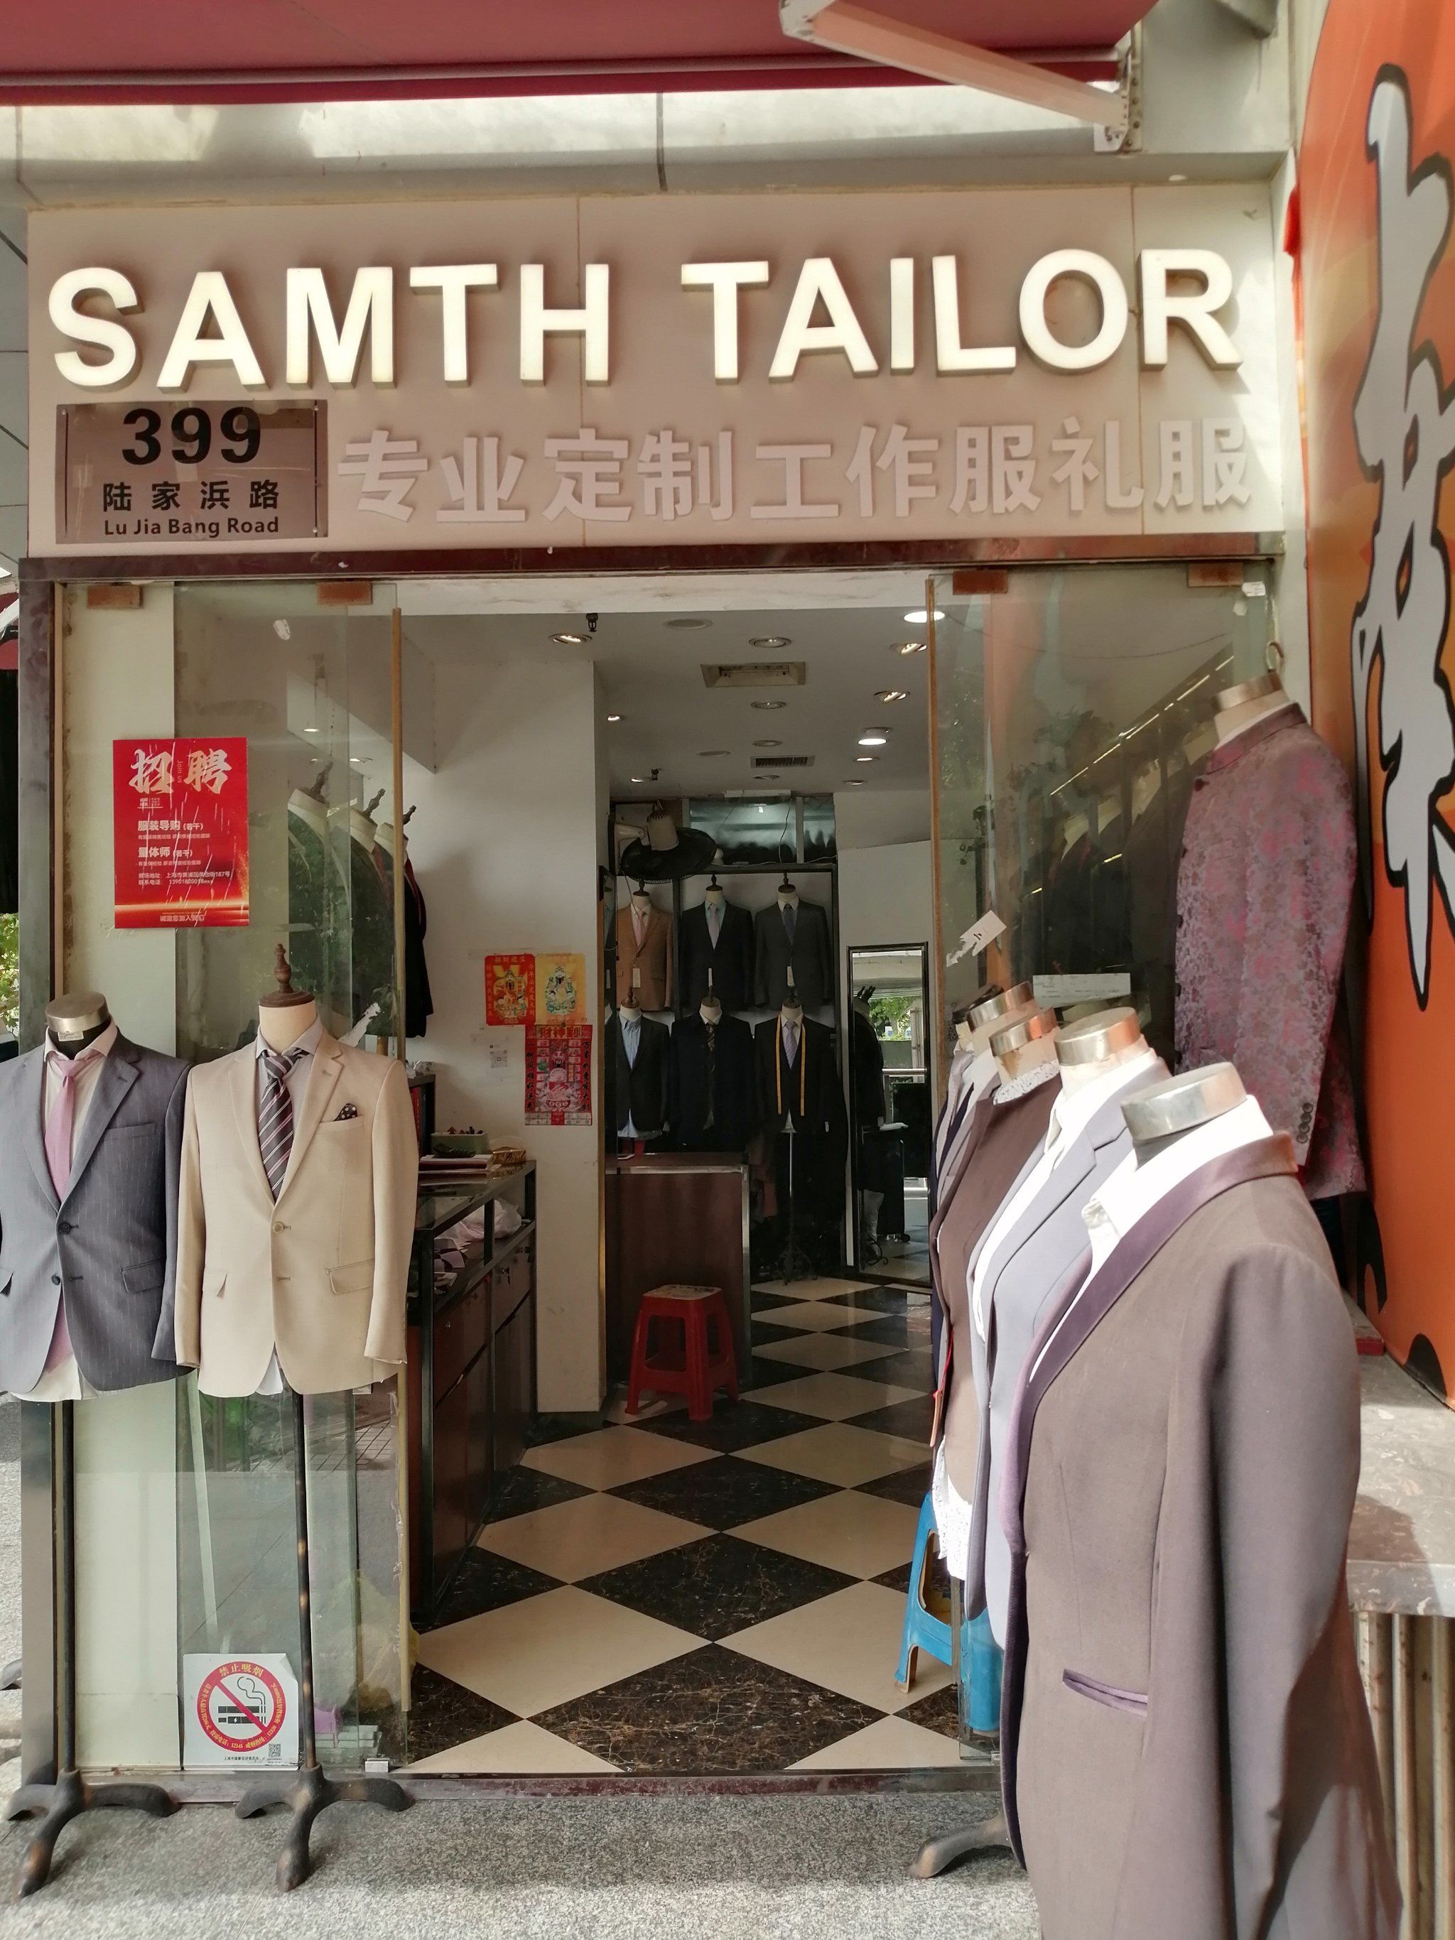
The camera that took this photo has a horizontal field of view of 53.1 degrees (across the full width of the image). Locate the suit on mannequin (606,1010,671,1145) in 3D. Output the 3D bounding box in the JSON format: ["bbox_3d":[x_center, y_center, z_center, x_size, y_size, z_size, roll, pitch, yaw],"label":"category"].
[{"bbox_3d":[-0.599,0.660,9.197,0.500,0.820,0.300,-1,-2,1],"label":"suit on mannequin"}]

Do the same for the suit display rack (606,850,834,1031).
[{"bbox_3d":[-0.029,-0.186,9.431,1.530,1.090,0.450,-1,-2,1],"label":"suit display rack"}]

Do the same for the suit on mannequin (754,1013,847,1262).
[{"bbox_3d":[0.457,1.050,9.158,0.560,1.550,0.320,-1,-2,1],"label":"suit on mannequin"}]

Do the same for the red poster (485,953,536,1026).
[{"bbox_3d":[-0.851,0.074,5.701,0.203,0.285,0.005,-1,-2,1],"label":"red poster"}]

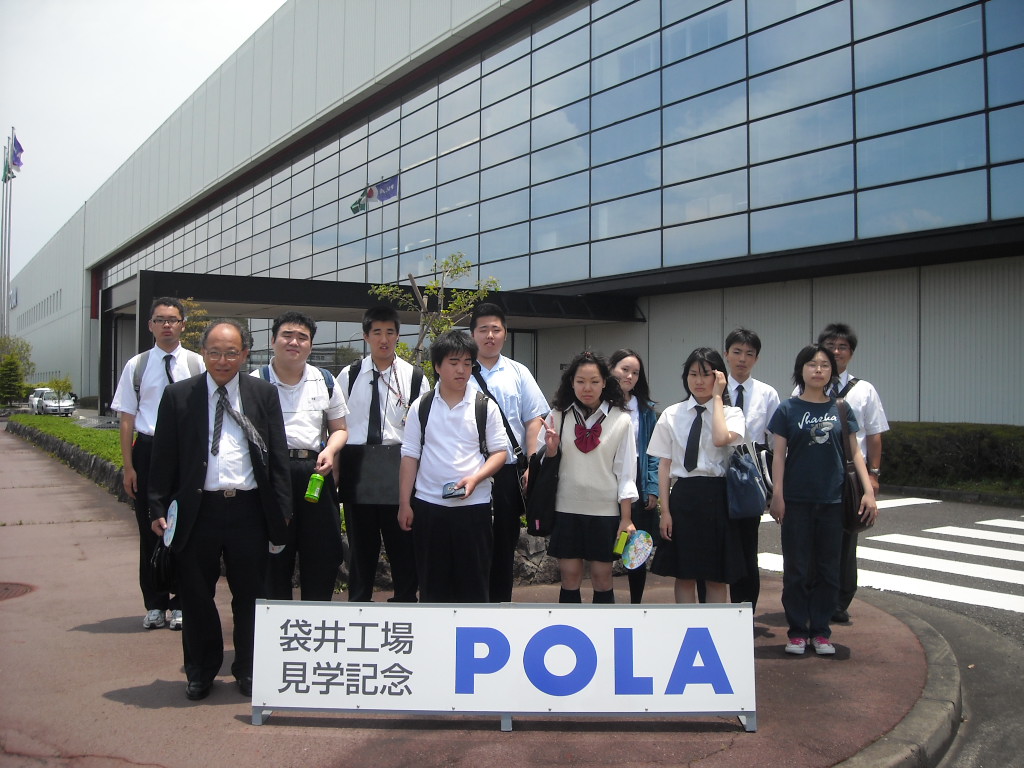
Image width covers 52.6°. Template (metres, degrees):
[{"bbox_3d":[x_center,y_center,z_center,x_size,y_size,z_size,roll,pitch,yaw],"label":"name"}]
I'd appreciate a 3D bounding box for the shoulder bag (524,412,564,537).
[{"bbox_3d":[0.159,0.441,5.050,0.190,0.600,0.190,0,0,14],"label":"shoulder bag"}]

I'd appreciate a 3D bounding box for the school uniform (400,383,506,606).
[{"bbox_3d":[-0.267,0.636,4.720,0.490,1.310,0.330,0,0,-3],"label":"school uniform"}]

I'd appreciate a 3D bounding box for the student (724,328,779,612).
[{"bbox_3d":[1.225,0.519,5.600,0.470,1.680,0.310,0,0,6],"label":"student"}]

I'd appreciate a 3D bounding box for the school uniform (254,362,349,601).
[{"bbox_3d":[-1.077,0.570,5.200,0.530,1.400,0.330,0,0,-7],"label":"school uniform"}]

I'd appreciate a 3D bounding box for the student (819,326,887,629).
[{"bbox_3d":[1.926,0.511,6.074,0.550,1.710,0.350,0,0,13],"label":"student"}]

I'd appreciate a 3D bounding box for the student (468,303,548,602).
[{"bbox_3d":[-0.067,0.472,5.205,0.500,1.750,0.360,0,0,2],"label":"student"}]

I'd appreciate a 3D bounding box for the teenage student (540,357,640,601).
[{"bbox_3d":[0.376,0.597,4.954,0.450,1.505,0.350,0,0,10],"label":"teenage student"}]

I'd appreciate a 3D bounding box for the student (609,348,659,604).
[{"bbox_3d":[0.652,0.576,5.900,0.410,1.570,0.300,0,0,9],"label":"student"}]

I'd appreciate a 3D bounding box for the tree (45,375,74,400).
[{"bbox_3d":[-13.985,0.325,32.000,0.880,1.280,0.850,0,0,-3],"label":"tree"}]

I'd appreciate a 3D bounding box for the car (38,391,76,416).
[{"bbox_3d":[-26.147,1.120,59.500,1.690,1.420,4.400,1,0,-30],"label":"car"}]

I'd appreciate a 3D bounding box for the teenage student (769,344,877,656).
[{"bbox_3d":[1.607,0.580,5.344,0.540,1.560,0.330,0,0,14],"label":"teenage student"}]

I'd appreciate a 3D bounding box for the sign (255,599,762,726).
[{"bbox_3d":[-0.028,1.099,4.181,1.940,0.486,0.360,0,0,1],"label":"sign"}]

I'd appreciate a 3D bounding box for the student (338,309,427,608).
[{"bbox_3d":[-0.719,0.450,5.750,0.520,1.780,0.340,0,0,-1],"label":"student"}]

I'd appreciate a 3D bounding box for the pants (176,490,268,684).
[{"bbox_3d":[-1.225,0.861,4.380,0.400,0.850,0.300,0,0,-6],"label":"pants"}]

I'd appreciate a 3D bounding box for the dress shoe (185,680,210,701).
[{"bbox_3d":[-1.345,1.279,4.505,0.105,0.110,0.285,0,0,-9],"label":"dress shoe"}]

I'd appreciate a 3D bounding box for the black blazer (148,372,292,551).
[{"bbox_3d":[-1.227,0.326,4.360,0.590,0.750,0.310,0,0,-7],"label":"black blazer"}]

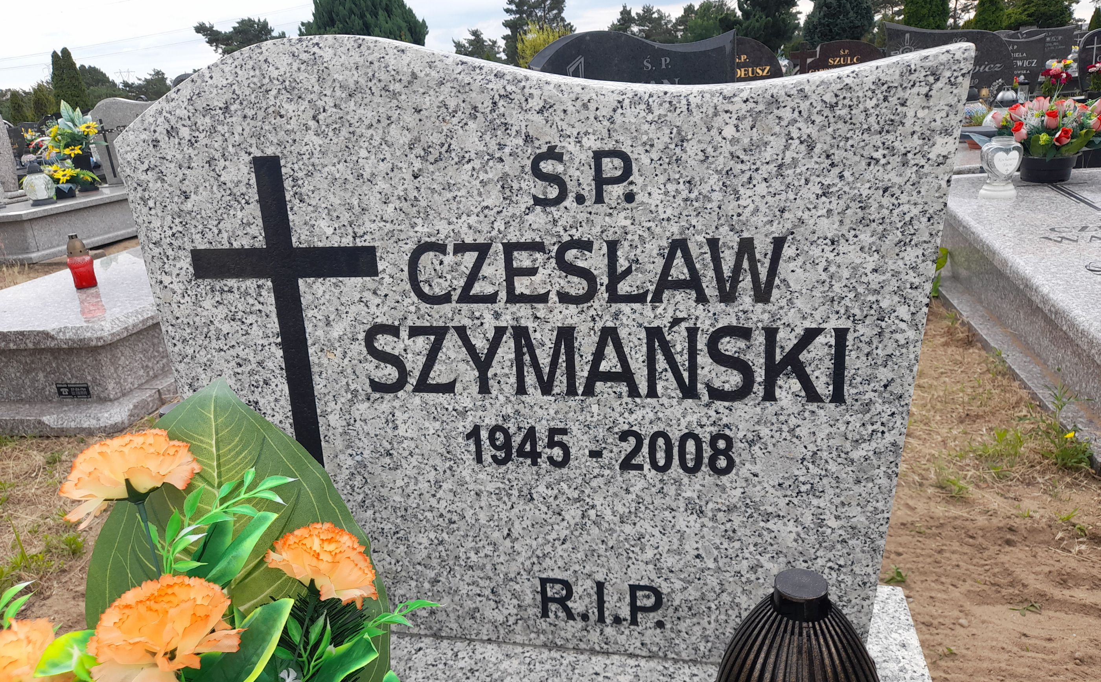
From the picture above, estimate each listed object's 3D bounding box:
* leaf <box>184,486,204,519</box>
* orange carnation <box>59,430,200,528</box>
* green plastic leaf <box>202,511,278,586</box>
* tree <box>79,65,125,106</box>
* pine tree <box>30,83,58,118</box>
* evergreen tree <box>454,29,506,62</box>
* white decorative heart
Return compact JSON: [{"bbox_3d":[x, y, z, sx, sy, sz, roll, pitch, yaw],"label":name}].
[{"bbox_3d":[-0.225,0.103,0.502,0.010,0.025,0.006,32,11,3],"label":"leaf"},{"bbox_3d":[-0.265,0.084,0.500,0.086,0.055,0.080,-14,10,-29],"label":"orange carnation"},{"bbox_3d":[-0.204,0.137,0.525,0.026,0.068,0.014,47,9,16],"label":"green plastic leaf"},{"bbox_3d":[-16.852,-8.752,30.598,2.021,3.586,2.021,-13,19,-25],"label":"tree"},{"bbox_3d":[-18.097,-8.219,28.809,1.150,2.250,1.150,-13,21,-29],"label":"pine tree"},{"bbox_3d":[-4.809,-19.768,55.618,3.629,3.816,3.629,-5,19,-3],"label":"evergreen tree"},{"bbox_3d":[1.486,-0.579,2.600,0.092,0.088,0.012,0,19,13],"label":"white decorative heart"}]

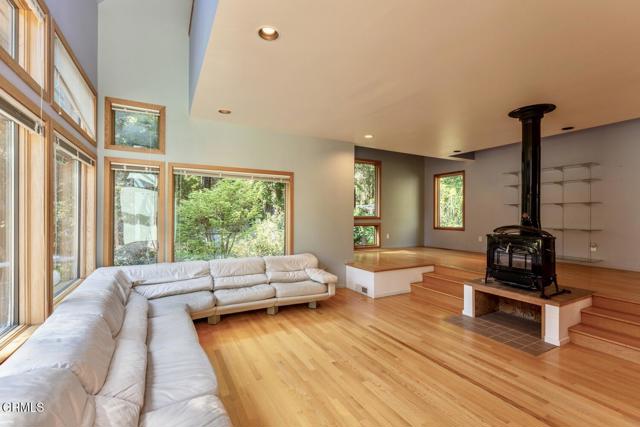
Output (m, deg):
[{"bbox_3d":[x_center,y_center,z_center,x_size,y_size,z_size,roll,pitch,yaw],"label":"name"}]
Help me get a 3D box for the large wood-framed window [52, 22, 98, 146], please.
[{"bbox_3d":[-2.408,-1.132,2.804,0.100,0.642,1.609,0,0,-29],"label":"large wood-framed window"}]

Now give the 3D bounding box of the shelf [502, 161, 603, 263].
[{"bbox_3d":[4.643,-0.009,5.748,0.355,1.775,1.491,0,0,-29],"label":"shelf"}]

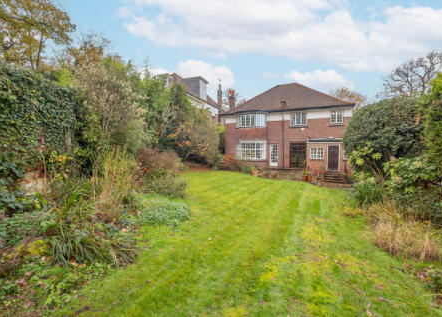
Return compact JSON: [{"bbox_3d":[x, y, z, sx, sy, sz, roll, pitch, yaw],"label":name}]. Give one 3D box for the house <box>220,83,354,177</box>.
[{"bbox_3d":[6.888,-3.634,22.142,11.300,9.450,9.800,1,2,22],"label":"house"}]

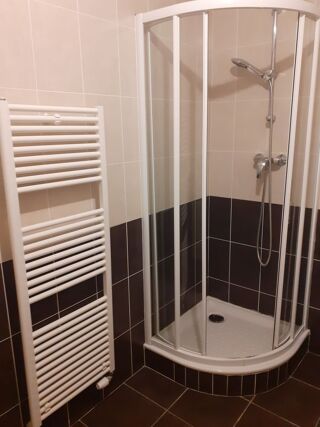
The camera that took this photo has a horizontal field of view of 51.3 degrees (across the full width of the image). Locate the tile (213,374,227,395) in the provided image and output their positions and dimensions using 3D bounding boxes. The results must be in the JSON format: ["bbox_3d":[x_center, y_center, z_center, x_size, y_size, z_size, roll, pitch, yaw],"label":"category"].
[{"bbox_3d":[0.351,0.998,1.946,0.082,0.141,0.012,1,15,8],"label":"tile"}]

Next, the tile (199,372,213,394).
[{"bbox_3d":[0.270,0.995,1.964,0.081,0.141,0.012,3,15,16],"label":"tile"}]

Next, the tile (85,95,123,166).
[{"bbox_3d":[-0.277,-0.412,1.659,0.012,0.333,0.238,11,19,38],"label":"tile"}]

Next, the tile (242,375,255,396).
[{"bbox_3d":[0.514,0.995,1.945,0.073,0.141,0.012,-3,15,-7],"label":"tile"}]

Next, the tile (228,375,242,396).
[{"bbox_3d":[0.435,0.998,1.940,0.082,0.141,0.012,-1,15,0],"label":"tile"}]

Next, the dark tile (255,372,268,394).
[{"bbox_3d":[0.593,0.990,1.960,0.083,0.141,0.012,-5,15,-15],"label":"dark tile"}]

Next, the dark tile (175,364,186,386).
[{"bbox_3d":[0.123,0.980,2.030,0.086,0.141,0.012,9,17,33],"label":"dark tile"}]

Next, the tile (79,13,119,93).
[{"bbox_3d":[-0.283,-0.736,1.575,0.012,0.333,0.238,11,19,38],"label":"tile"}]

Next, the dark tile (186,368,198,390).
[{"bbox_3d":[0.195,0.989,1.991,0.076,0.141,0.012,5,16,24],"label":"dark tile"}]

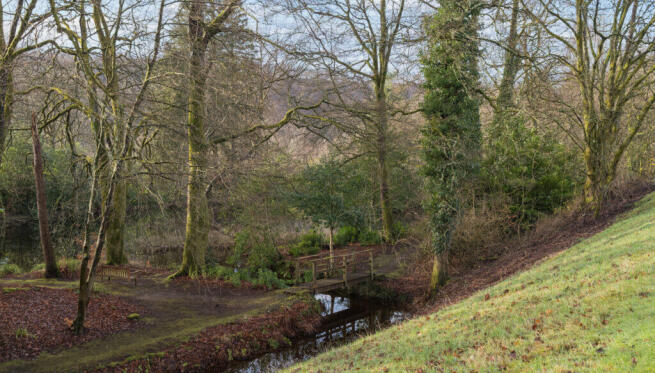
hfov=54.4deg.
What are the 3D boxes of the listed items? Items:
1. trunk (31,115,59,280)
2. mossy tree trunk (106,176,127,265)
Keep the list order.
[{"bbox_3d":[-12.298,0.440,27.607,0.580,7.118,0.550,-5,2,-24],"label":"trunk"},{"bbox_3d":[-10.316,1.668,31.139,1.000,4.315,0.950,0,2,-18],"label":"mossy tree trunk"}]

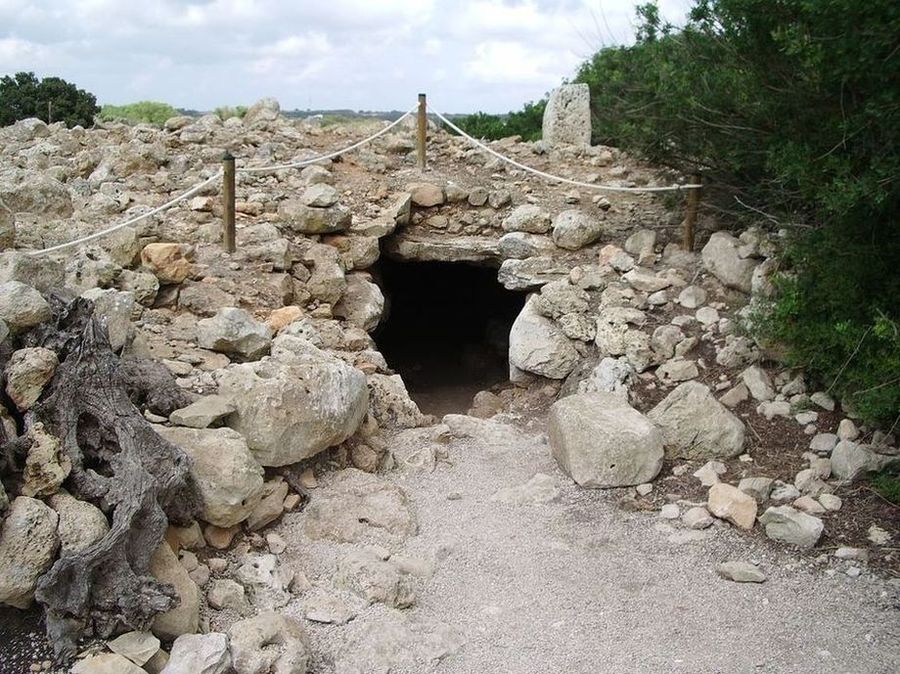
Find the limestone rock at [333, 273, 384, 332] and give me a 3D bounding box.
[{"bbox_3d":[-0.555,-0.207,5.457,0.320,0.340,0.340,-1,14,-6],"label":"limestone rock"}]

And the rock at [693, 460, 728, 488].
[{"bbox_3d":[1.212,0.638,4.250,0.155,0.100,0.125,0,14,0],"label":"rock"}]

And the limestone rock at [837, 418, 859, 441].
[{"bbox_3d":[1.967,0.458,4.500,0.108,0.100,0.090,0,14,0],"label":"limestone rock"}]

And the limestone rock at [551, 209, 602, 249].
[{"bbox_3d":[0.878,-0.741,6.248,0.330,0.250,0.300,1,14,0],"label":"limestone rock"}]

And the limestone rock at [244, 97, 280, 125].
[{"bbox_3d":[-2.313,-2.779,11.159,0.460,0.350,0.380,-3,14,-11],"label":"limestone rock"}]

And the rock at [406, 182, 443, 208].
[{"bbox_3d":[-0.168,-0.979,6.246,0.260,0.160,0.210,0,14,-1],"label":"rock"}]

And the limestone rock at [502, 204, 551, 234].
[{"bbox_3d":[0.512,-0.788,6.100,0.320,0.190,0.250,0,14,0],"label":"limestone rock"}]

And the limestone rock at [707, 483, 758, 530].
[{"bbox_3d":[1.195,0.717,3.850,0.210,0.175,0.170,0,14,0],"label":"limestone rock"}]

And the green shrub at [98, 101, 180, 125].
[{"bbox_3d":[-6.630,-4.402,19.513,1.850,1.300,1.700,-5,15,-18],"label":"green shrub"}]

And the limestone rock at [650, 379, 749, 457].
[{"bbox_3d":[1.301,0.436,4.886,0.500,0.350,0.380,4,14,10],"label":"limestone rock"}]

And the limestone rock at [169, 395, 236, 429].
[{"bbox_3d":[-1.221,0.368,4.522,0.320,0.110,0.220,-1,14,-10],"label":"limestone rock"}]

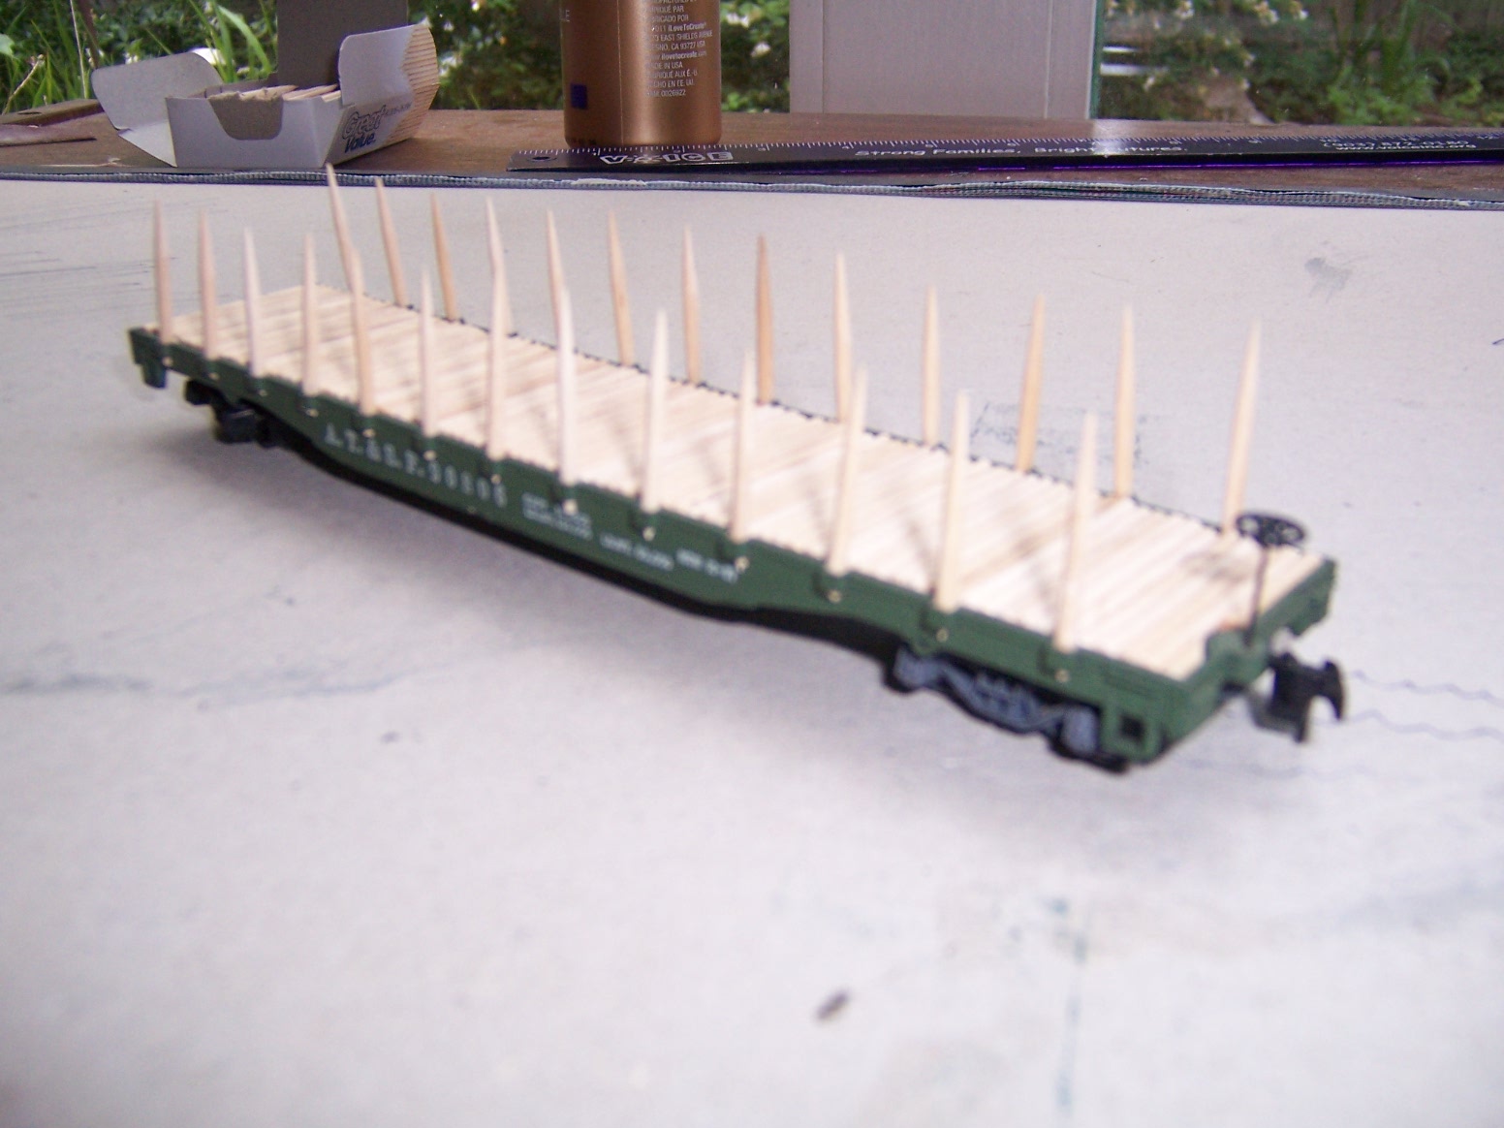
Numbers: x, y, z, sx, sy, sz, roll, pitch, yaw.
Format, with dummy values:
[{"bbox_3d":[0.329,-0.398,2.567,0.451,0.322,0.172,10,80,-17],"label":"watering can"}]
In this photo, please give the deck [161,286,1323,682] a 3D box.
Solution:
[{"bbox_3d":[-0.020,-0.018,0.187,0.177,0.003,0.033,20,32,36],"label":"deck"}]

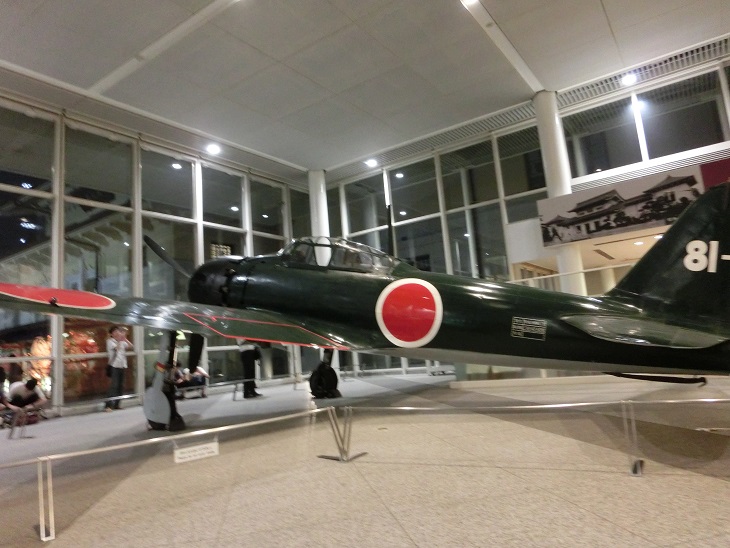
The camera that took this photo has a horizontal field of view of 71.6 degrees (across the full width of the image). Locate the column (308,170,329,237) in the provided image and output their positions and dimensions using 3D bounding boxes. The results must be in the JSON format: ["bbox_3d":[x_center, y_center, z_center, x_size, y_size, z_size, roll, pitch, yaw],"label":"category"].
[{"bbox_3d":[-1.251,0.013,15.498,0.508,6.440,0.508,-11,-10,34],"label":"column"}]

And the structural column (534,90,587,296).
[{"bbox_3d":[4.553,-1.054,11.535,0.512,6.440,0.512,-11,-10,34],"label":"structural column"}]

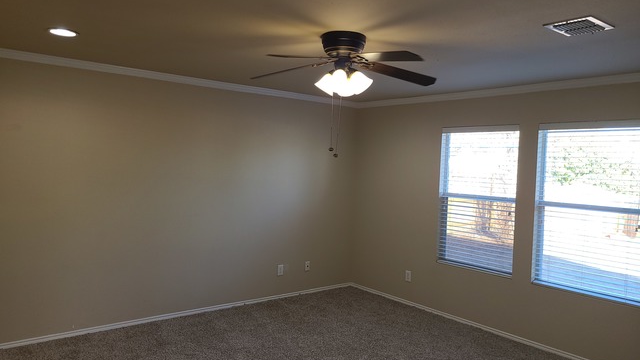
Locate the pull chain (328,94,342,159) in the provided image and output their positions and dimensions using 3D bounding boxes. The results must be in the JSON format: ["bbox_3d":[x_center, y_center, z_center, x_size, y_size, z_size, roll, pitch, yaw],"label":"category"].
[{"bbox_3d":[0.100,-0.359,3.114,0.085,0.450,0.050,2,2,0],"label":"pull chain"}]

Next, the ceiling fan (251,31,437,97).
[{"bbox_3d":[0.145,-0.729,3.141,1.290,0.390,1.270,2,2,2],"label":"ceiling fan"}]

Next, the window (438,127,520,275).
[{"bbox_3d":[1.623,0.184,4.967,0.090,1.470,0.890,1,3,-39],"label":"window"}]

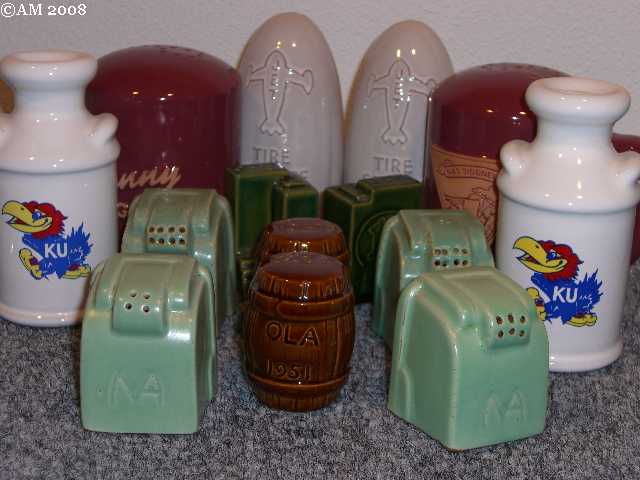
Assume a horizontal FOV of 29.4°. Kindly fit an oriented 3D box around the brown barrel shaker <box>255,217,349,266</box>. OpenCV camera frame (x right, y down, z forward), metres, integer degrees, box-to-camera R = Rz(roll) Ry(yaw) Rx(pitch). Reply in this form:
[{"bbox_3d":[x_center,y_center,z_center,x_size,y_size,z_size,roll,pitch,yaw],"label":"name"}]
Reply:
[{"bbox_3d":[-0.008,0.023,0.539,0.045,0.058,0.045,5,18,8],"label":"brown barrel shaker"}]

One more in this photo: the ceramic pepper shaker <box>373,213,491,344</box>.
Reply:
[{"bbox_3d":[0.051,0.018,0.556,0.043,0.061,0.046,0,18,-9],"label":"ceramic pepper shaker"}]

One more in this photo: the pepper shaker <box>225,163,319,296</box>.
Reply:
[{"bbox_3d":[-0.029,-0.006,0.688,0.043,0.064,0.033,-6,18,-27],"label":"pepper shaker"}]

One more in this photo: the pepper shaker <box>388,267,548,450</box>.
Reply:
[{"bbox_3d":[0.059,0.042,0.479,0.043,0.061,0.046,-7,20,-27],"label":"pepper shaker"}]

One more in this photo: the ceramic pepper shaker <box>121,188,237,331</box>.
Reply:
[{"bbox_3d":[-0.065,0.008,0.573,0.043,0.061,0.046,3,17,4],"label":"ceramic pepper shaker"}]

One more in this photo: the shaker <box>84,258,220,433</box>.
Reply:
[{"bbox_3d":[-0.066,0.038,0.478,0.043,0.061,0.046,3,17,4],"label":"shaker"}]

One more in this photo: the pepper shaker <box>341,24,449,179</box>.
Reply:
[{"bbox_3d":[0.049,-0.065,0.711,0.066,0.126,0.066,6,18,12],"label":"pepper shaker"}]

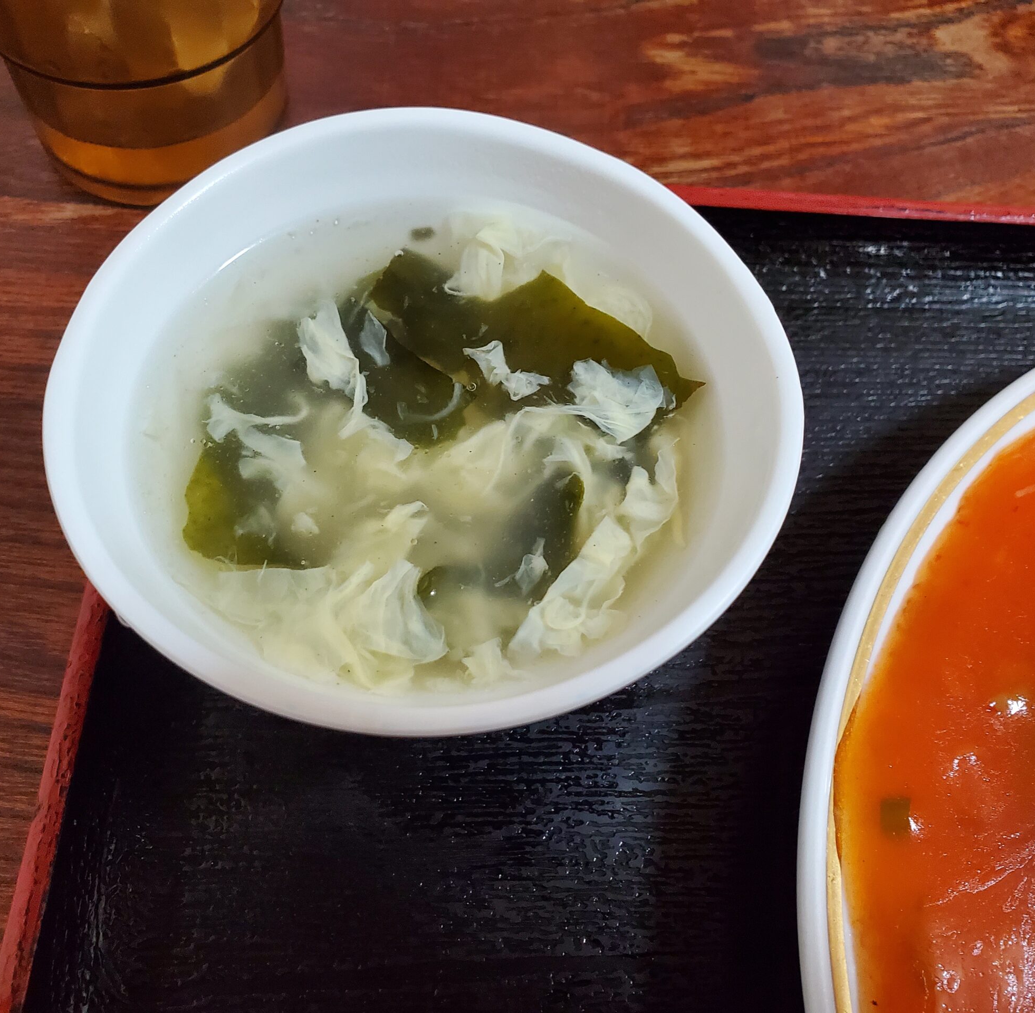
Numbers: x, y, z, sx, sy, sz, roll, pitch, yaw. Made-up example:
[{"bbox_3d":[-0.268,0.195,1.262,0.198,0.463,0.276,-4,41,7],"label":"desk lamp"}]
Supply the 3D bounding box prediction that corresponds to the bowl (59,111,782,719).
[{"bbox_3d":[-0.015,-0.009,0.181,0.115,0.055,0.115,2,62,-3],"label":"bowl"}]

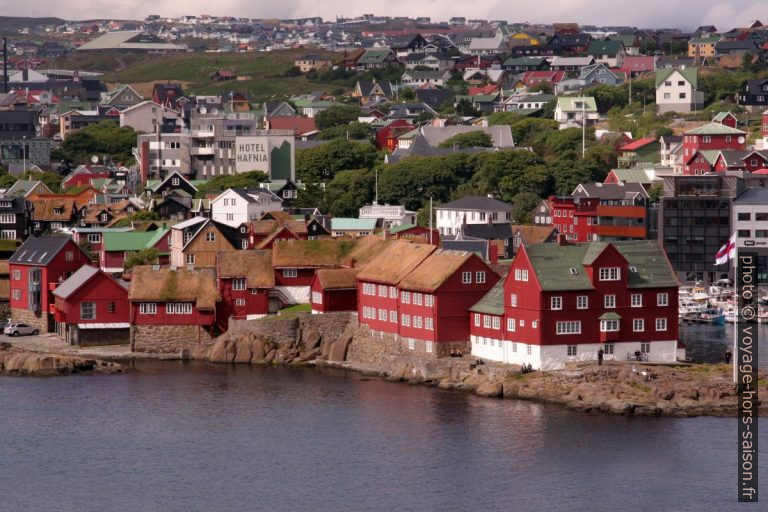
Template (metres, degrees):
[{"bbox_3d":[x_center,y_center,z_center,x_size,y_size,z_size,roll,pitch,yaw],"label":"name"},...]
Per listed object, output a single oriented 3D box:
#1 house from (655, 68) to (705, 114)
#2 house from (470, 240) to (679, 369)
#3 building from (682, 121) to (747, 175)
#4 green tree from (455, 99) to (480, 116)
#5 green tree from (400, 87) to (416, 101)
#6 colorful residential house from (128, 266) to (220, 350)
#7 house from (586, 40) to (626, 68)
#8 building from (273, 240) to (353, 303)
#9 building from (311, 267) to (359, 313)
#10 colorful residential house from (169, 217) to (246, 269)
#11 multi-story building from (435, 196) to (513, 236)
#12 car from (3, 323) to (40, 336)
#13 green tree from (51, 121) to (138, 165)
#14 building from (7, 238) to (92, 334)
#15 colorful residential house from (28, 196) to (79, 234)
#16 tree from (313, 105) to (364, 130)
[{"bbox_3d":[68.014,-38.222,670.000,10.200,10.500,9.000,1,3,14],"label":"house"},{"bbox_3d":[20.981,4.968,322.993,16.900,13.200,17.200,-1,3,-24],"label":"house"},{"bbox_3d":[67.090,-21.600,587.610,10.300,10.680,9.200,-1,3,-16],"label":"building"},{"bbox_3d":[20.148,-35.711,700.000,6.200,4.700,5.500,0,3,0],"label":"green tree"},{"bbox_3d":[6.503,-43.130,770.000,4.200,3.800,4.000,0,3,0],"label":"green tree"},{"bbox_3d":[-25.442,6.407,354.672,10.700,9.800,8.000,0,3,1],"label":"colorful residential house"},{"bbox_3d":[71.710,-64.942,935.000,9.800,8.800,8.300,1,3,20],"label":"house"},{"bbox_3d":[-8.810,1.880,360.410,9.800,7.850,7.200,0,2,-4],"label":"building"},{"bbox_3d":[-5.653,4.190,353.005,5.000,5.200,4.900,-1,3,-19],"label":"building"},{"bbox_3d":[-23.240,-1.448,382.000,7.700,7.400,8.800,-1,3,-13],"label":"colorful residential house"},{"bbox_3d":[15.260,-6.560,492.170,7.300,7.050,13.300,-2,3,-33],"label":"multi-story building"},{"bbox_3d":[-45.969,9.443,368.200,4.450,1.680,1.820,-2,3,-29],"label":"car"},{"bbox_3d":[-55.192,-21.522,555.000,16.000,8.700,12.000,0,3,0],"label":"green tree"},{"bbox_3d":[-42.822,3.612,374.363,7.100,12.100,8.800,-2,3,-39],"label":"building"},{"bbox_3d":[-52.905,-6.353,465.373,6.700,6.500,6.500,0,3,5],"label":"colorful residential house"},{"bbox_3d":[-9.570,-29.100,609.310,10.000,5.470,8.500,0,2,0],"label":"tree"}]

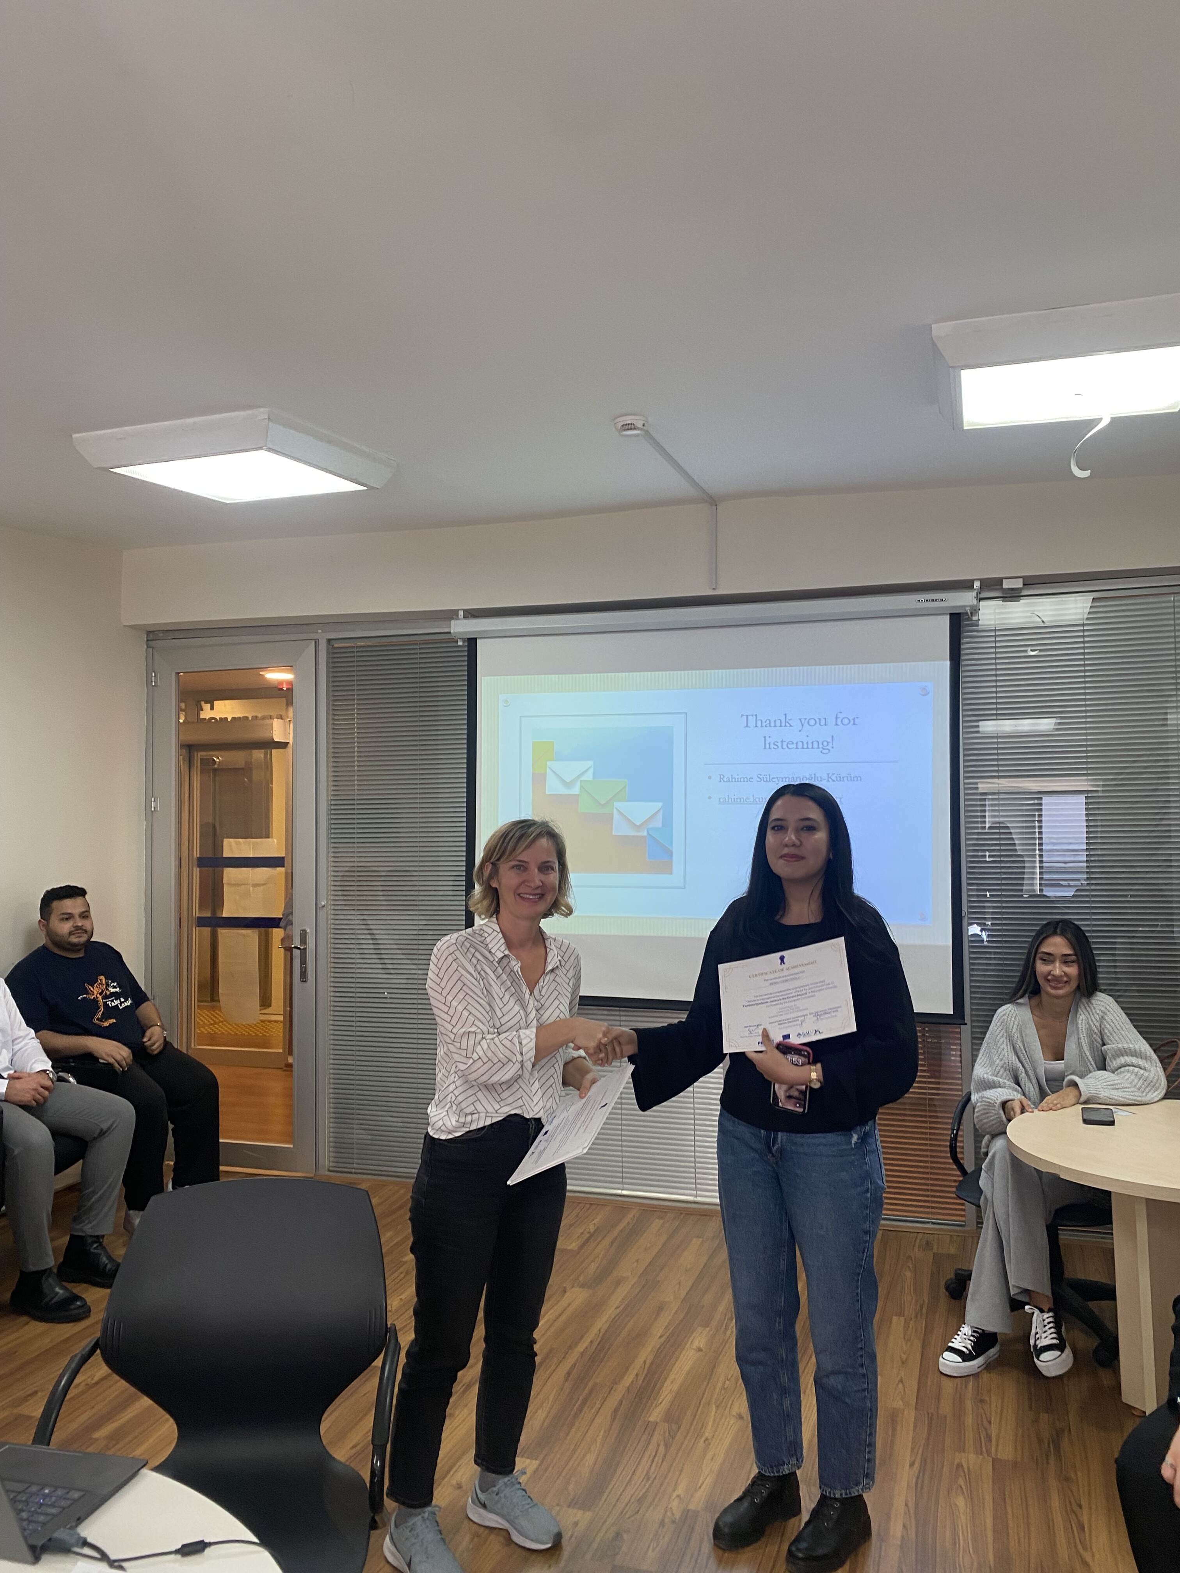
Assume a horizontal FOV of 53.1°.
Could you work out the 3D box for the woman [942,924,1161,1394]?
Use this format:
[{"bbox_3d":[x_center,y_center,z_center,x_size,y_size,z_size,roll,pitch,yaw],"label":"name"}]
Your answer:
[{"bbox_3d":[1.441,1.045,3.630,0.580,1.250,0.780,-2,-3,27],"label":"woman"}]

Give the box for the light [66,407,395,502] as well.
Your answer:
[{"bbox_3d":[-1.154,-1.070,3.940,0.720,0.100,0.720,-1,1,20],"label":"light"}]

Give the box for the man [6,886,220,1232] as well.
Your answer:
[{"bbox_3d":[-1.922,1.086,4.824,0.850,1.330,0.570,-2,-3,28],"label":"man"}]

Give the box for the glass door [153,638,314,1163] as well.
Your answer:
[{"bbox_3d":[-1.705,0.550,5.615,0.911,2.466,0.070,-1,-3,17],"label":"glass door"}]

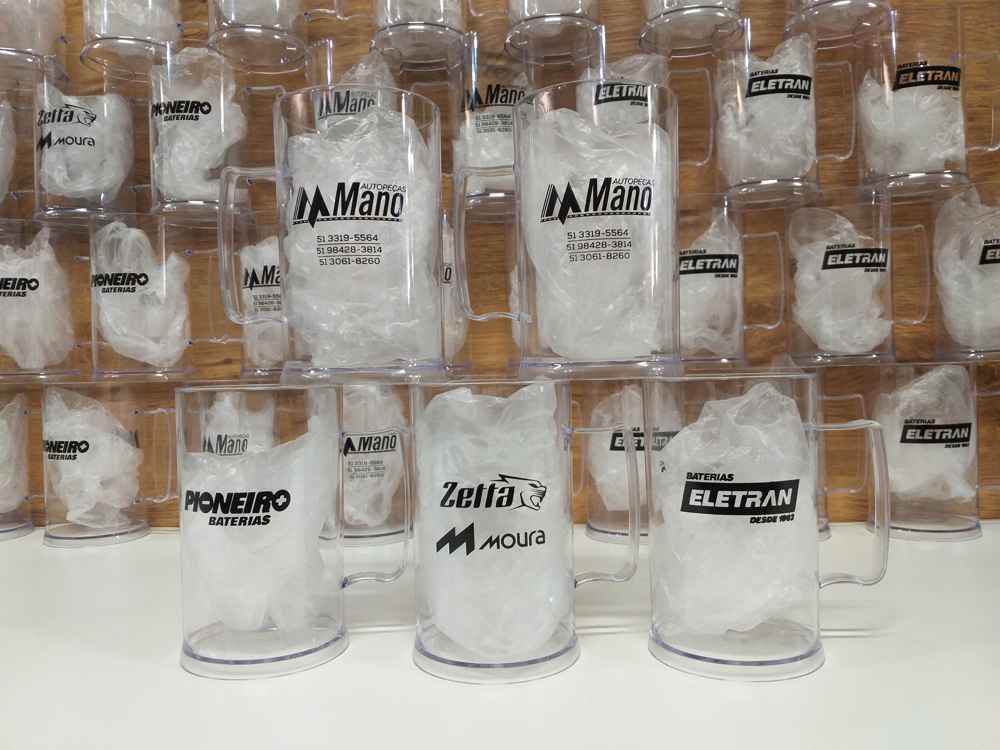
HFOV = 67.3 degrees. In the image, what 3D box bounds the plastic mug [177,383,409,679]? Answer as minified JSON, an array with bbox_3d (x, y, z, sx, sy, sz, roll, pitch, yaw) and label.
[{"bbox_3d":[-0.113,0.078,0.418,0.123,0.145,0.090,-1,1,-5],"label":"plastic mug"}]

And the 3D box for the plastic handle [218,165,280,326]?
[{"bbox_3d":[-0.139,-0.073,0.422,0.042,0.090,0.015,-1,1,5],"label":"plastic handle"}]

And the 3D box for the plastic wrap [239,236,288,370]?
[{"bbox_3d":[-0.200,-0.066,0.717,0.074,0.122,0.074,-1,1,5],"label":"plastic wrap"}]

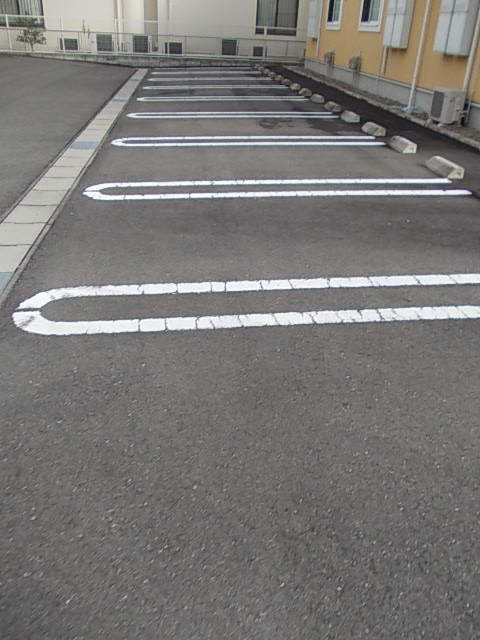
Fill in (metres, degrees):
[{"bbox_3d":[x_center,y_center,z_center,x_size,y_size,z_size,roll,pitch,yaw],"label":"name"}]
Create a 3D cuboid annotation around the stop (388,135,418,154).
[{"bbox_3d":[2.228,-2.422,7.106,0.160,0.115,0.670,-2,30,-5],"label":"stop"}]

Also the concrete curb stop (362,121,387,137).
[{"bbox_3d":[2.116,-3.048,8.214,0.160,0.115,0.670,-2,30,-5],"label":"concrete curb stop"}]

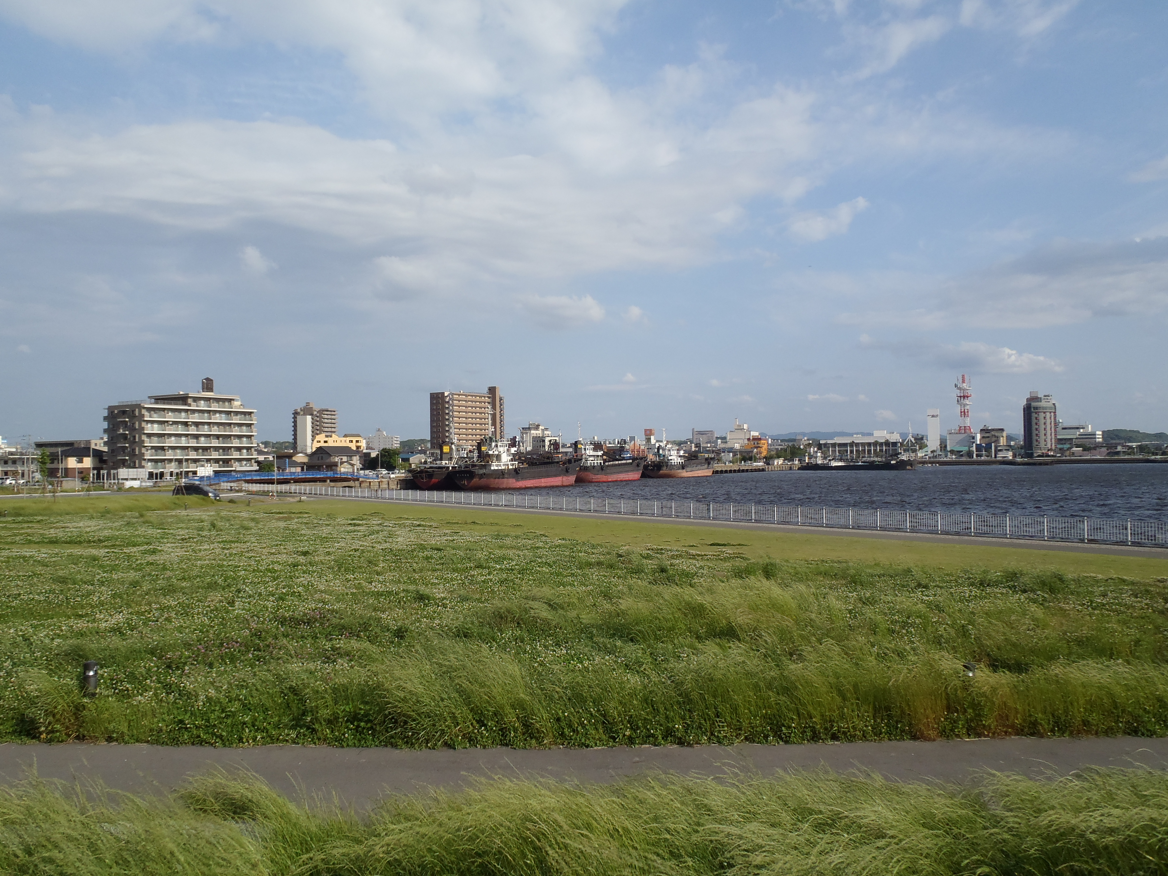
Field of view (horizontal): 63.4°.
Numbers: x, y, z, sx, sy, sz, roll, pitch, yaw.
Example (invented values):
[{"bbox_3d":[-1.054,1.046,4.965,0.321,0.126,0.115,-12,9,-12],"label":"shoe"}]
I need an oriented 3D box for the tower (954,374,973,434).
[{"bbox_3d":[270.970,-24.120,675.660,9.600,42.370,9.600,-2,-2,36],"label":"tower"}]

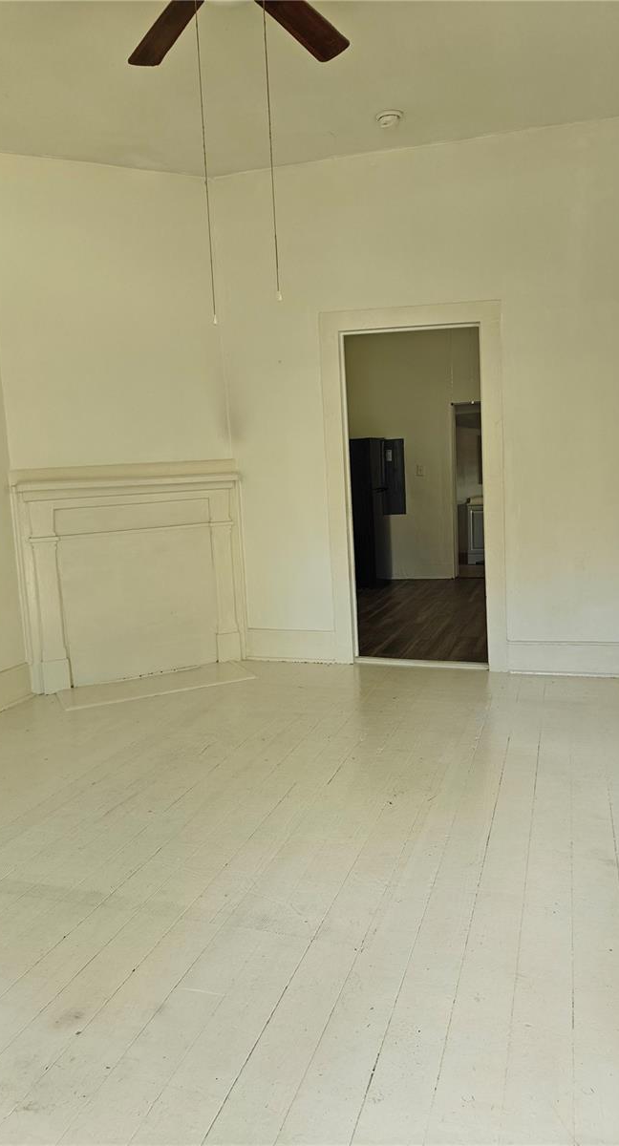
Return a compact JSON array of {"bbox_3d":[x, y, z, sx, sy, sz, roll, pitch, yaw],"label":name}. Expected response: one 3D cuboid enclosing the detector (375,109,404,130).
[{"bbox_3d":[0.423,-2.377,4.175,0.145,0.052,0.145,-2,8,0],"label":"detector"}]

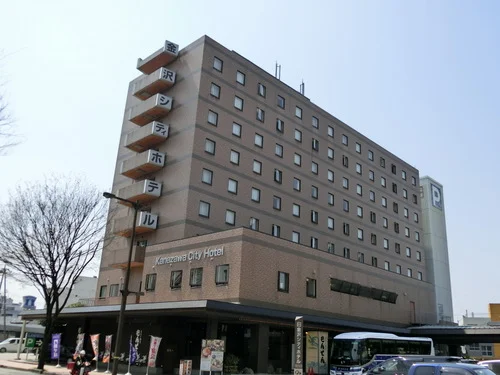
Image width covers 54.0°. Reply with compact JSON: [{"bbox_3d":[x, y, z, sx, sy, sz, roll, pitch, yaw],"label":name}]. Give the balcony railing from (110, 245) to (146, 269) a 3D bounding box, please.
[{"bbox_3d":[-10.527,6.223,43.530,4.234,1.392,1.885,-15,-25,42],"label":"balcony railing"}]

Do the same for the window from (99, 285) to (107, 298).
[{"bbox_3d":[-14.047,9.987,47.036,1.109,1.227,0.150,-15,-25,42],"label":"window"}]

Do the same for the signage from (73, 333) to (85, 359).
[{"bbox_3d":[-13.068,12.136,37.485,0.600,1.850,0.080,14,-22,-28],"label":"signage"}]

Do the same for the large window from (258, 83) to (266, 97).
[{"bbox_3d":[1.278,-10.228,51.717,0.180,1.330,1.140,-15,-26,42],"label":"large window"}]

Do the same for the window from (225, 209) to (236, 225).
[{"bbox_3d":[-1.717,2.677,43.400,0.150,1.300,1.170,-14,-25,42],"label":"window"}]

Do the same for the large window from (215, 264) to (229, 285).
[{"bbox_3d":[-1.856,5.797,32.749,1.237,1.331,0.150,-15,-25,42],"label":"large window"}]

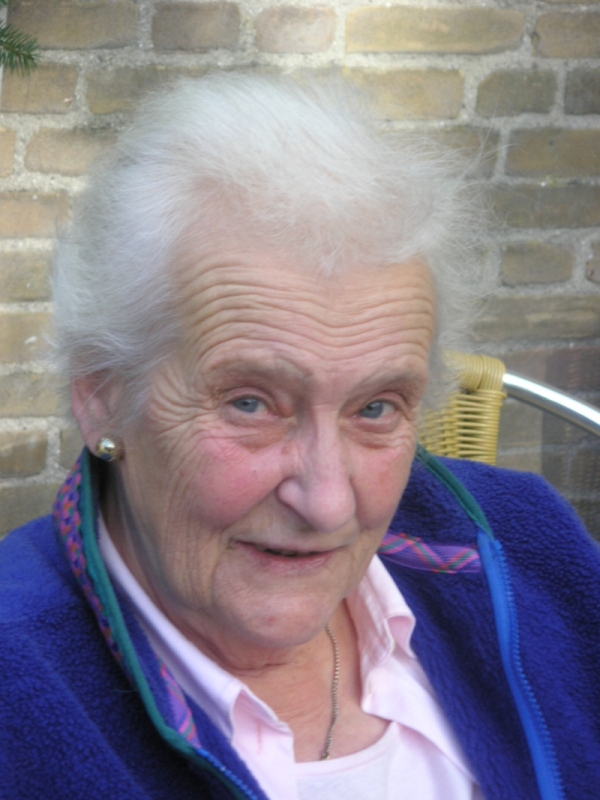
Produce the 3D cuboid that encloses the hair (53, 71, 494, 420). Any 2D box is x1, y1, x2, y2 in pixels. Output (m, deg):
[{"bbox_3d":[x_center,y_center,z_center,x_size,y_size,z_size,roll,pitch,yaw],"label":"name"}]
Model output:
[{"bbox_3d":[-0.018,-0.072,1.261,0.210,0.180,0.215,2,11,-21],"label":"hair"}]

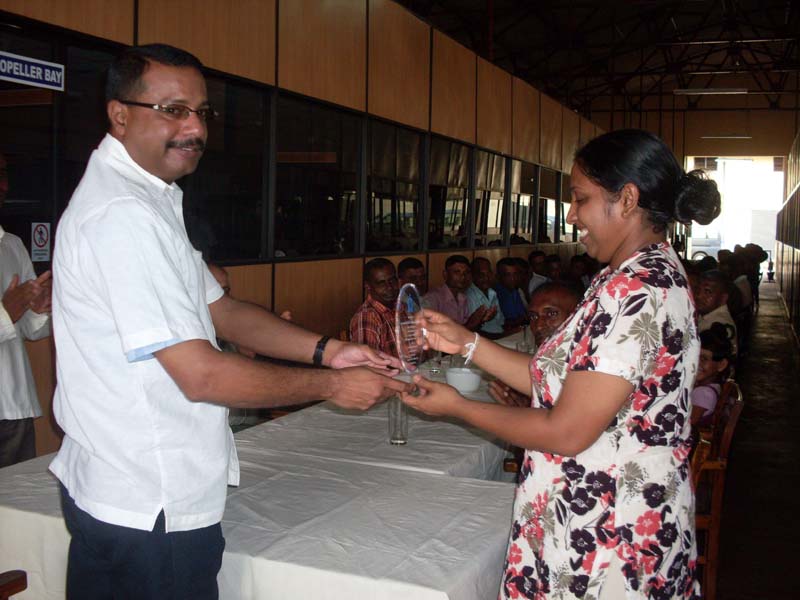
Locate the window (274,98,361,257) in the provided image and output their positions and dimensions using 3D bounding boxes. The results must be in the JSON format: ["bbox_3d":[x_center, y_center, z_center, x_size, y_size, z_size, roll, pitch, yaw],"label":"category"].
[{"bbox_3d":[-0.506,-0.746,5.596,0.050,0.942,1.131,4,5,23],"label":"window"}]

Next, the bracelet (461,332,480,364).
[{"bbox_3d":[0.132,0.088,1.620,0.025,0.058,0.050,25,8,-12],"label":"bracelet"}]

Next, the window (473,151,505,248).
[{"bbox_3d":[0.921,-1.006,8.977,0.050,0.942,1.131,4,5,23],"label":"window"}]

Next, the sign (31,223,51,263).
[{"bbox_3d":[-1.421,-0.229,3.482,0.008,0.153,0.097,4,5,23],"label":"sign"}]

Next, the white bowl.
[{"bbox_3d":[0.280,0.352,3.840,0.152,0.083,0.152,2,5,4],"label":"white bowl"}]

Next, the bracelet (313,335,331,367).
[{"bbox_3d":[-0.147,0.096,1.640,0.018,0.063,0.052,15,12,10],"label":"bracelet"}]

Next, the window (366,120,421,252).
[{"bbox_3d":[-0.036,-0.831,6.709,0.050,0.942,1.077,4,5,23],"label":"window"}]

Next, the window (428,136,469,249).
[{"bbox_3d":[0.439,-0.918,7.834,0.050,0.942,1.091,4,5,23],"label":"window"}]

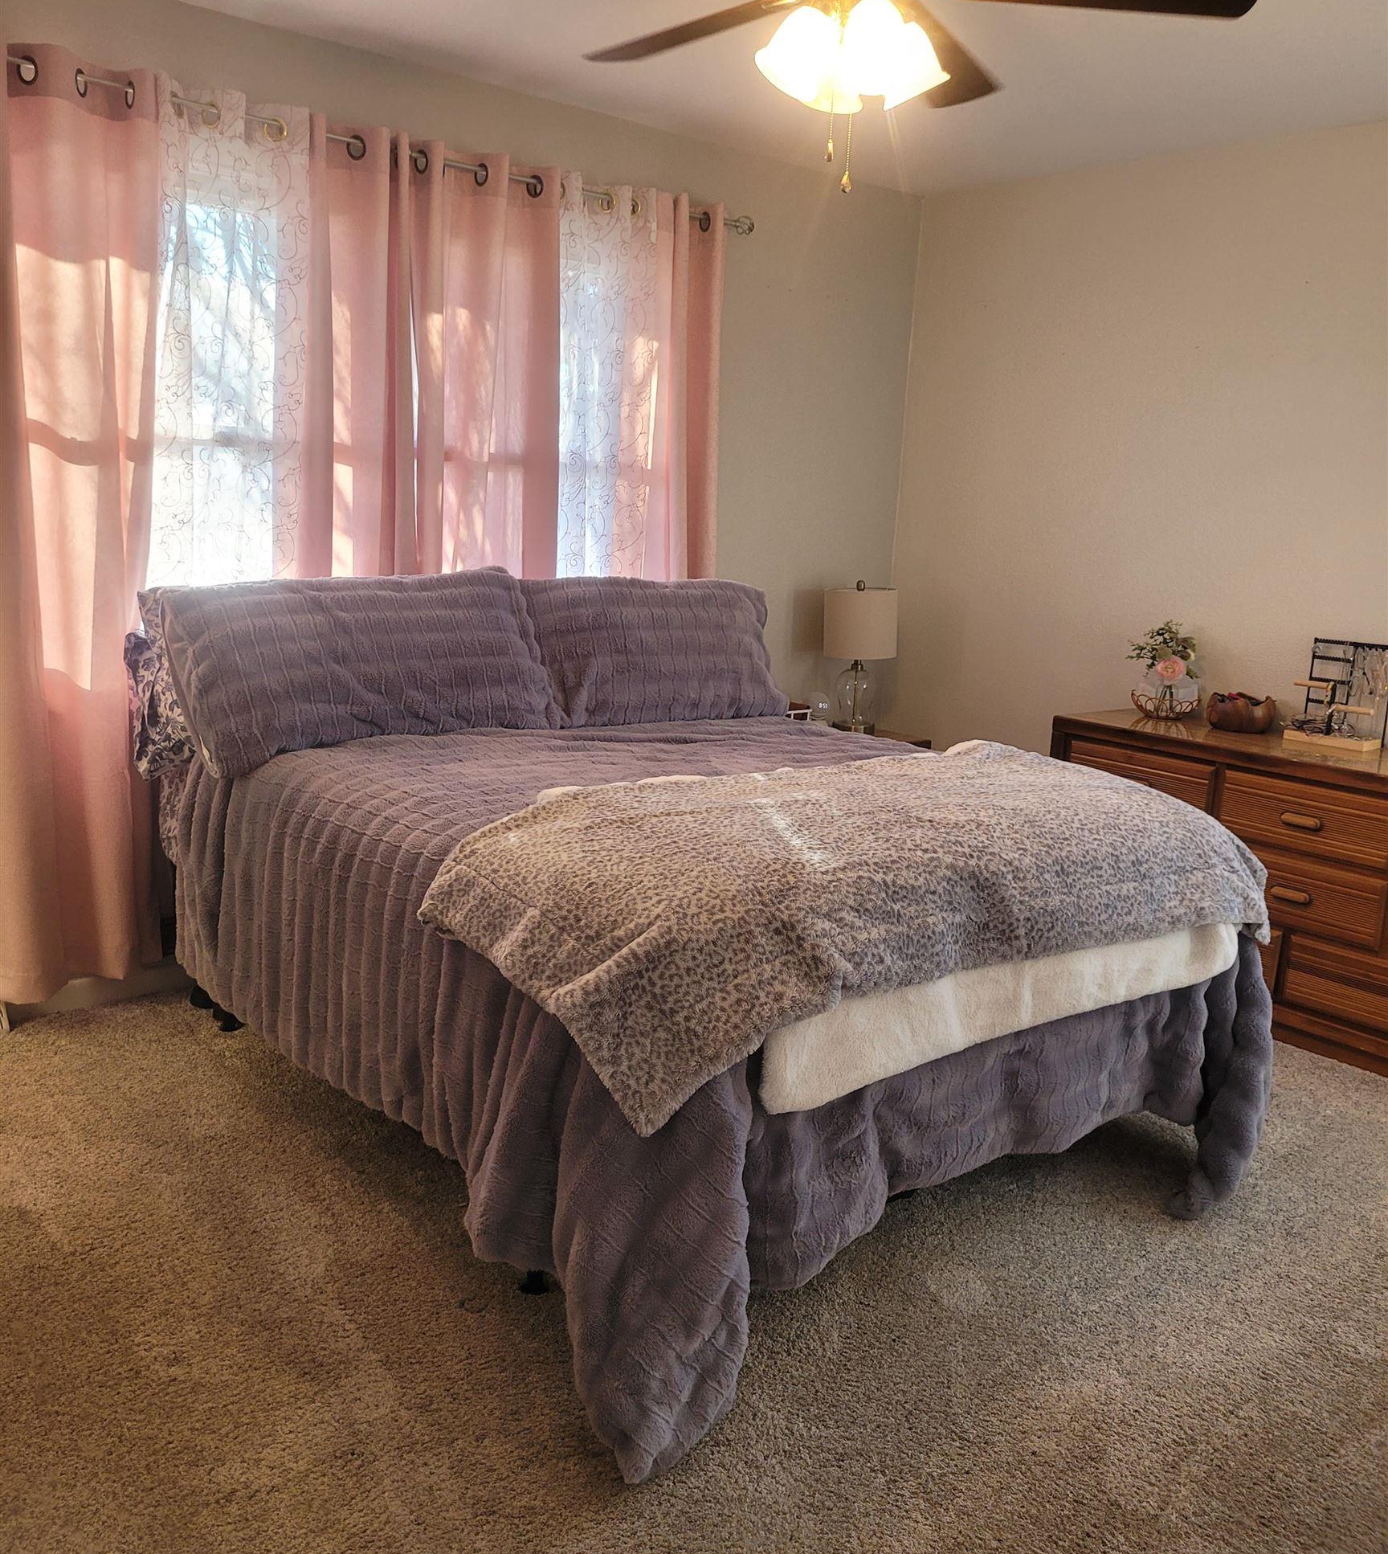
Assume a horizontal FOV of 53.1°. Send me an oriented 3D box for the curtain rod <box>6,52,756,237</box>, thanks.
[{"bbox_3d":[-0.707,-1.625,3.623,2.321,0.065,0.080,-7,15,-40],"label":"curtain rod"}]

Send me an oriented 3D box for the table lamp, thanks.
[{"bbox_3d":[0.568,-0.406,4.861,0.259,0.555,0.259,3,12,-1],"label":"table lamp"}]

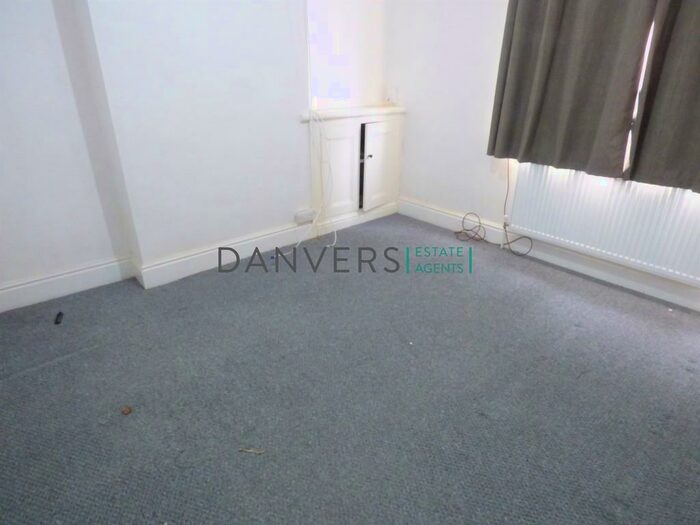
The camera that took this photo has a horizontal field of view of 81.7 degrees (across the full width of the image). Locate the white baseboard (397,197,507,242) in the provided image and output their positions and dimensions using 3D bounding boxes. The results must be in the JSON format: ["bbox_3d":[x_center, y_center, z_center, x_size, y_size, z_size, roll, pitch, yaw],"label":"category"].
[{"bbox_3d":[0.895,-0.389,3.712,0.025,0.173,1.170,-20,33,-38],"label":"white baseboard"}]

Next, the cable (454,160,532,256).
[{"bbox_3d":[1.179,-0.462,3.254,0.130,0.710,0.710,-20,33,-38],"label":"cable"}]

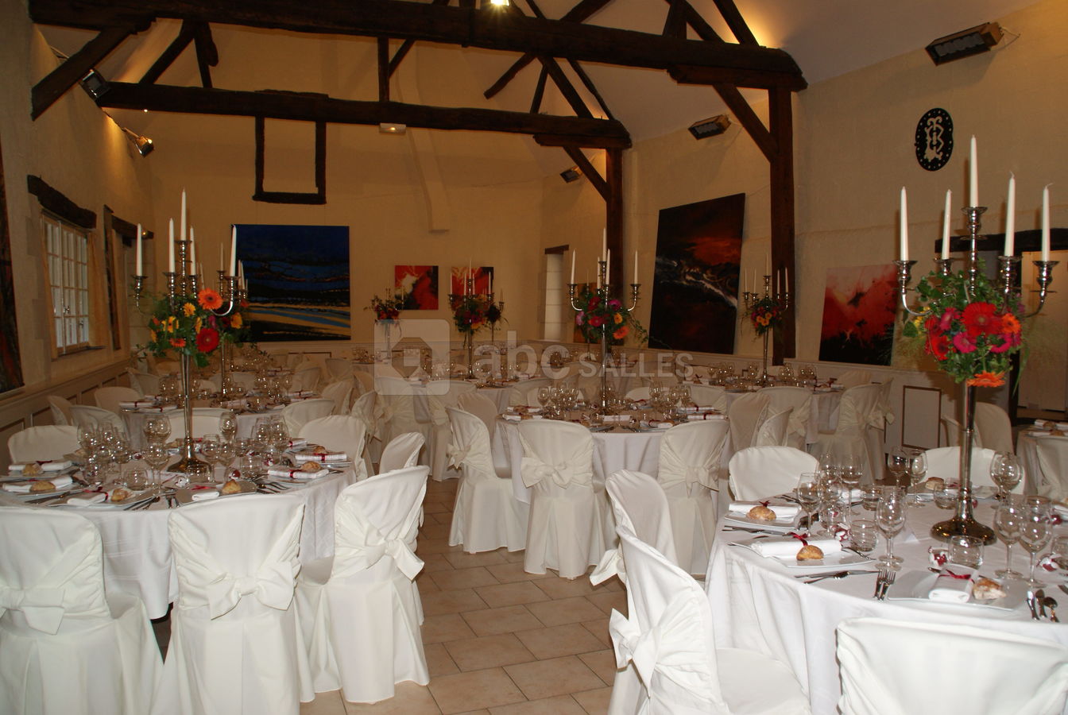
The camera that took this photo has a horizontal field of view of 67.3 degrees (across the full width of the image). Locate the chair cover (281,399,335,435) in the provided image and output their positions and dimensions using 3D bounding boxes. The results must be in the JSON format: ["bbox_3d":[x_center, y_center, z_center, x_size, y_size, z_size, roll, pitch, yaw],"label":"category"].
[{"bbox_3d":[-1.747,0.720,5.805,0.540,0.870,0.450,3,4,41],"label":"chair cover"}]

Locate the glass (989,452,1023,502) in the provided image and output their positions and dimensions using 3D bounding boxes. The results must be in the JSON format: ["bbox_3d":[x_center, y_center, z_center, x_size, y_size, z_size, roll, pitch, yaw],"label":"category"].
[{"bbox_3d":[1.782,0.469,3.032,0.095,0.200,0.095,1,3,0],"label":"glass"}]

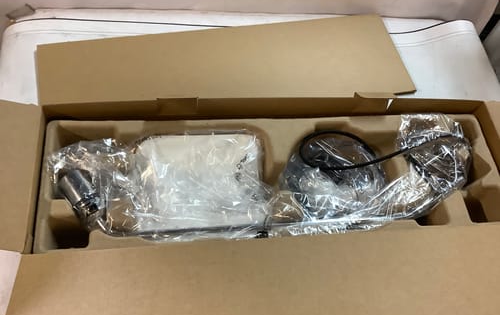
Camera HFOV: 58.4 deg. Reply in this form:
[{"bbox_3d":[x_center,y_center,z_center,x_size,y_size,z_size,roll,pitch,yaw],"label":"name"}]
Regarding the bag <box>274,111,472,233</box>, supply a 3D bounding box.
[{"bbox_3d":[0.229,0.037,0.874,0.434,0.103,0.215,-2,61,-11],"label":"bag"}]

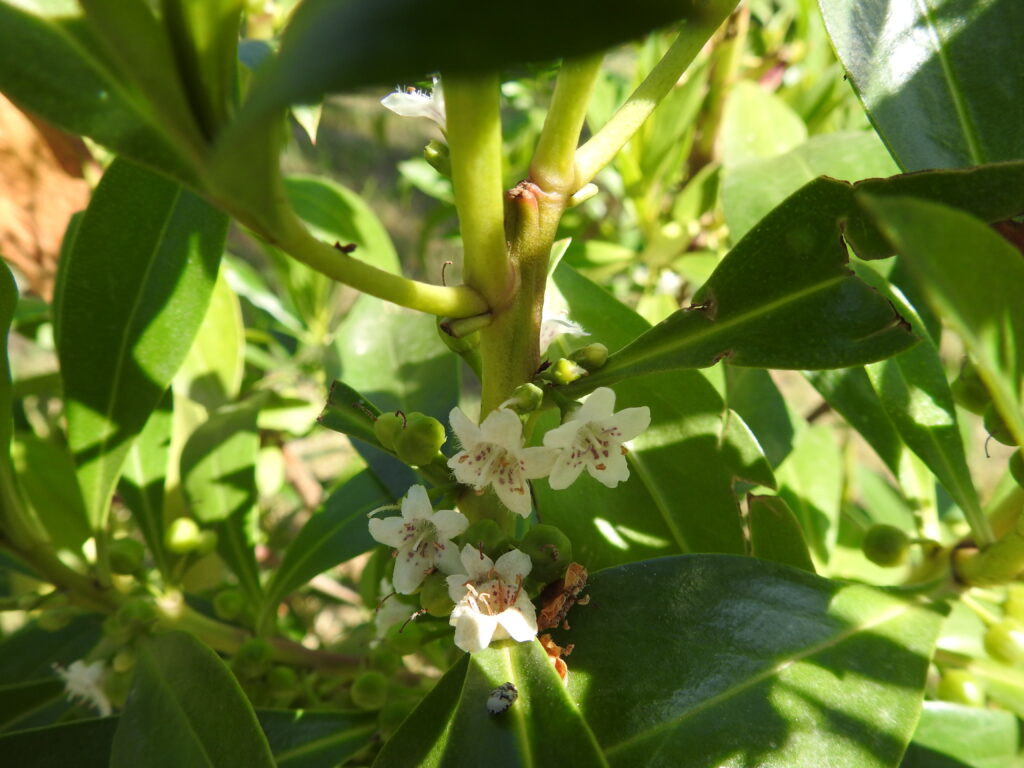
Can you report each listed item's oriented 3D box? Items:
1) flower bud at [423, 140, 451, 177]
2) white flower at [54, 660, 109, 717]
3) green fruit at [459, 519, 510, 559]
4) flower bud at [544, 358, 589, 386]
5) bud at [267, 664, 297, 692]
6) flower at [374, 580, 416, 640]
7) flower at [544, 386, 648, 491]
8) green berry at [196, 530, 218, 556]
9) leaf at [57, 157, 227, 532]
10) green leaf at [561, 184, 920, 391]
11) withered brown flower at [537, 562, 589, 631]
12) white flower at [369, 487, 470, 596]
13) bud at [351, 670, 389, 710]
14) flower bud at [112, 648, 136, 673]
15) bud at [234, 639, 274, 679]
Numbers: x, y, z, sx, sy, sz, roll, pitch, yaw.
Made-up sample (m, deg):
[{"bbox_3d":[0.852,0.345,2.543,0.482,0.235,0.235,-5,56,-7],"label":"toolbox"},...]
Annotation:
[{"bbox_3d":[-0.015,-0.046,0.168,0.006,0.008,0.006,-24,6,0],"label":"flower bud"},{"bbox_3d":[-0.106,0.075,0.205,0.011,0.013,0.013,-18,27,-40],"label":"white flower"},{"bbox_3d":[-0.005,0.026,0.140,0.007,0.007,0.007,0,22,0],"label":"green fruit"},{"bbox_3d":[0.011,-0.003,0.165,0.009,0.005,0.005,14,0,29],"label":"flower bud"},{"bbox_3d":[-0.044,0.056,0.158,0.006,0.006,0.006,0,24,0],"label":"bud"},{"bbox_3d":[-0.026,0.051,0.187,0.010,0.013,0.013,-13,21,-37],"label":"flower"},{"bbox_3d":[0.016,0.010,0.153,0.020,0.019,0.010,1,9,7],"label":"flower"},{"bbox_3d":[-0.087,0.045,0.235,0.007,0.007,0.007,0,22,0],"label":"green berry"},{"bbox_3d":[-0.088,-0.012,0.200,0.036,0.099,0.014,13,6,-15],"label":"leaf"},{"bbox_3d":[0.040,-0.015,0.153,0.064,0.036,0.014,-21,-12,-6],"label":"green leaf"},{"bbox_3d":[0.009,0.037,0.143,0.009,0.011,0.009,2,20,0],"label":"withered brown flower"},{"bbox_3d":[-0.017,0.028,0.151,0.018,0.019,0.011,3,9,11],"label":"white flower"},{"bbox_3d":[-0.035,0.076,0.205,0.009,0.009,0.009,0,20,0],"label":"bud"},{"bbox_3d":[-0.076,0.054,0.163,0.005,0.005,0.005,0,24,0],"label":"flower bud"},{"bbox_3d":[-0.049,0.051,0.155,0.007,0.007,0.007,0,24,0],"label":"bud"}]

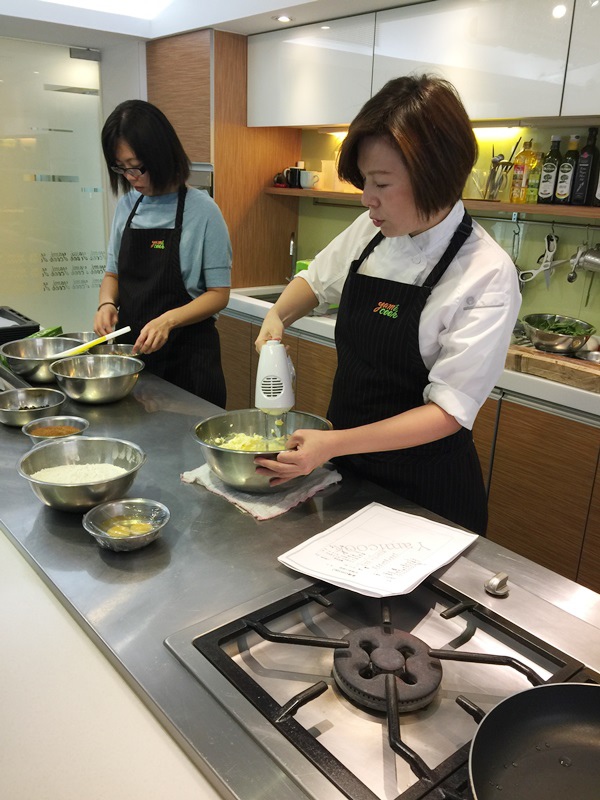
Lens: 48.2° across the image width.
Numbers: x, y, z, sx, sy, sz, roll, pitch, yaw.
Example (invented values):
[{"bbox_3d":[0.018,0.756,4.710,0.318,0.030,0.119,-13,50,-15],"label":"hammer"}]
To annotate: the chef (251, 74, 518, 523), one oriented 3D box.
[{"bbox_3d":[0.123,0.187,1.471,0.520,1.620,0.540,-10,22,-31],"label":"chef"}]

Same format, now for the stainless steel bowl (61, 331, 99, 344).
[{"bbox_3d":[-0.749,-0.184,2.318,0.188,0.060,0.188,2,19,-1],"label":"stainless steel bowl"}]

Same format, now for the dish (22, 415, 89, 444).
[{"bbox_3d":[-0.556,0.087,1.536,0.146,0.050,0.146,2,19,-1],"label":"dish"}]

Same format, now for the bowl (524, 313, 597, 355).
[{"bbox_3d":[0.927,-0.228,2.418,0.255,0.090,0.255,2,19,-1],"label":"bowl"}]

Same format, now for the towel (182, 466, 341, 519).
[{"bbox_3d":[-0.081,0.161,1.431,0.275,0.018,0.270,-13,24,-39],"label":"towel"}]

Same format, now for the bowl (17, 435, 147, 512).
[{"bbox_3d":[-0.421,0.153,1.316,0.236,0.082,0.236,2,19,-1],"label":"bowl"}]

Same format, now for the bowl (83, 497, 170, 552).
[{"bbox_3d":[-0.299,0.227,1.167,0.146,0.047,0.146,2,19,-1],"label":"bowl"}]

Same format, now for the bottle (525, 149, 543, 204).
[{"bbox_3d":[0.907,-0.852,2.575,0.050,0.186,0.050,19,25,41],"label":"bottle"}]

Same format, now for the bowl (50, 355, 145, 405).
[{"bbox_3d":[-0.571,-0.053,1.905,0.258,0.088,0.258,2,19,-1],"label":"bowl"}]

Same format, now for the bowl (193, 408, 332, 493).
[{"bbox_3d":[-0.077,0.112,1.405,0.285,0.115,0.285,2,19,-1],"label":"bowl"}]

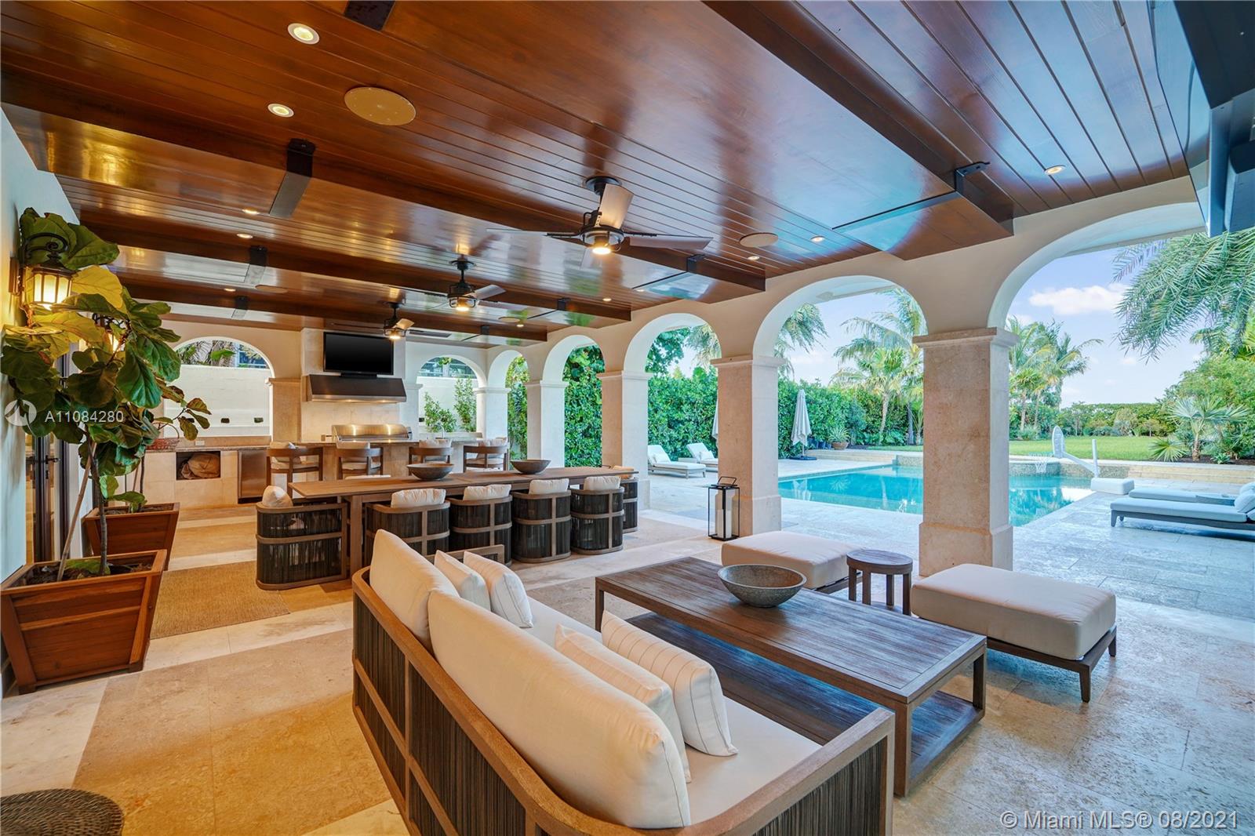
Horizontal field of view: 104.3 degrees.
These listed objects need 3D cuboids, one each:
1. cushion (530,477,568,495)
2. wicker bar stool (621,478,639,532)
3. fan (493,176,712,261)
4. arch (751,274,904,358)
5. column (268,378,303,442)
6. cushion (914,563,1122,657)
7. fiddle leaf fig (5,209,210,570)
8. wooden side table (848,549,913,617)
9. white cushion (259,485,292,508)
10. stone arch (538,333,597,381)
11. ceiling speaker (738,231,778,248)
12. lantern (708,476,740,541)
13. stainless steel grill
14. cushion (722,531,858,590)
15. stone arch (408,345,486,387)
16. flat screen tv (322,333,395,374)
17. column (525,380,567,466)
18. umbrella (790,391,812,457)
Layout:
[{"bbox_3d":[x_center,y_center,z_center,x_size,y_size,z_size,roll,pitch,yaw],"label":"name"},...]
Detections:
[{"bbox_3d":[-0.792,0.793,4.960,0.420,0.360,0.150,-1,10,-31],"label":"cushion"},{"bbox_3d":[-0.210,1.086,6.210,0.600,0.660,0.600,0,0,-38],"label":"wicker bar stool"},{"bbox_3d":[-0.185,-1.433,3.470,1.600,0.550,1.600,0,0,-6],"label":"fan"},{"bbox_3d":[2.320,-1.125,5.360,0.550,0.790,1.900,0,0,-39],"label":"arch"},{"bbox_3d":[-6.216,0.364,8.906,0.550,2.120,0.520,-1,0,-40],"label":"column"},{"bbox_3d":[2.336,1.129,2.977,0.730,0.200,0.800,0,0,-35],"label":"cushion"},{"bbox_3d":[-3.140,-0.170,3.000,0.830,2.100,0.950,0,0,-39],"label":"fiddle leaf fig"},{"bbox_3d":[1.744,1.173,3.370,0.400,0.427,0.400,0,-1,-38],"label":"wooden side table"},{"bbox_3d":[-3.030,0.774,4.220,0.220,0.380,0.500,-12,7,-38],"label":"white cushion"},{"bbox_3d":[-0.764,-1.089,8.888,0.500,0.780,1.950,0,0,-40],"label":"stone arch"},{"bbox_3d":[1.168,-1.582,4.368,0.350,0.030,0.350,-1,0,0],"label":"ceiling speaker"},{"bbox_3d":[1.143,1.051,5.760,0.260,0.700,0.260,0,-1,-38],"label":"lantern"},{"bbox_3d":[-4.986,0.323,9.510,1.220,0.420,0.620,0,0,-38],"label":"stainless steel grill"},{"bbox_3d":[1.343,1.114,3.963,0.730,0.190,0.770,-1,0,-35],"label":"cushion"},{"bbox_3d":[-3.930,-1.066,10.570,1.620,0.800,0.500,0,-1,-38],"label":"stone arch"},{"bbox_3d":[-5.244,-1.243,9.524,1.200,0.730,0.080,0,0,-38],"label":"flat screen tv"},{"bbox_3d":[-1.668,0.352,10.050,0.650,2.175,0.650,0,0,-39],"label":"column"},{"bbox_3d":[5.843,0.165,16.400,0.660,2.250,0.660,-1,0,0],"label":"umbrella"}]

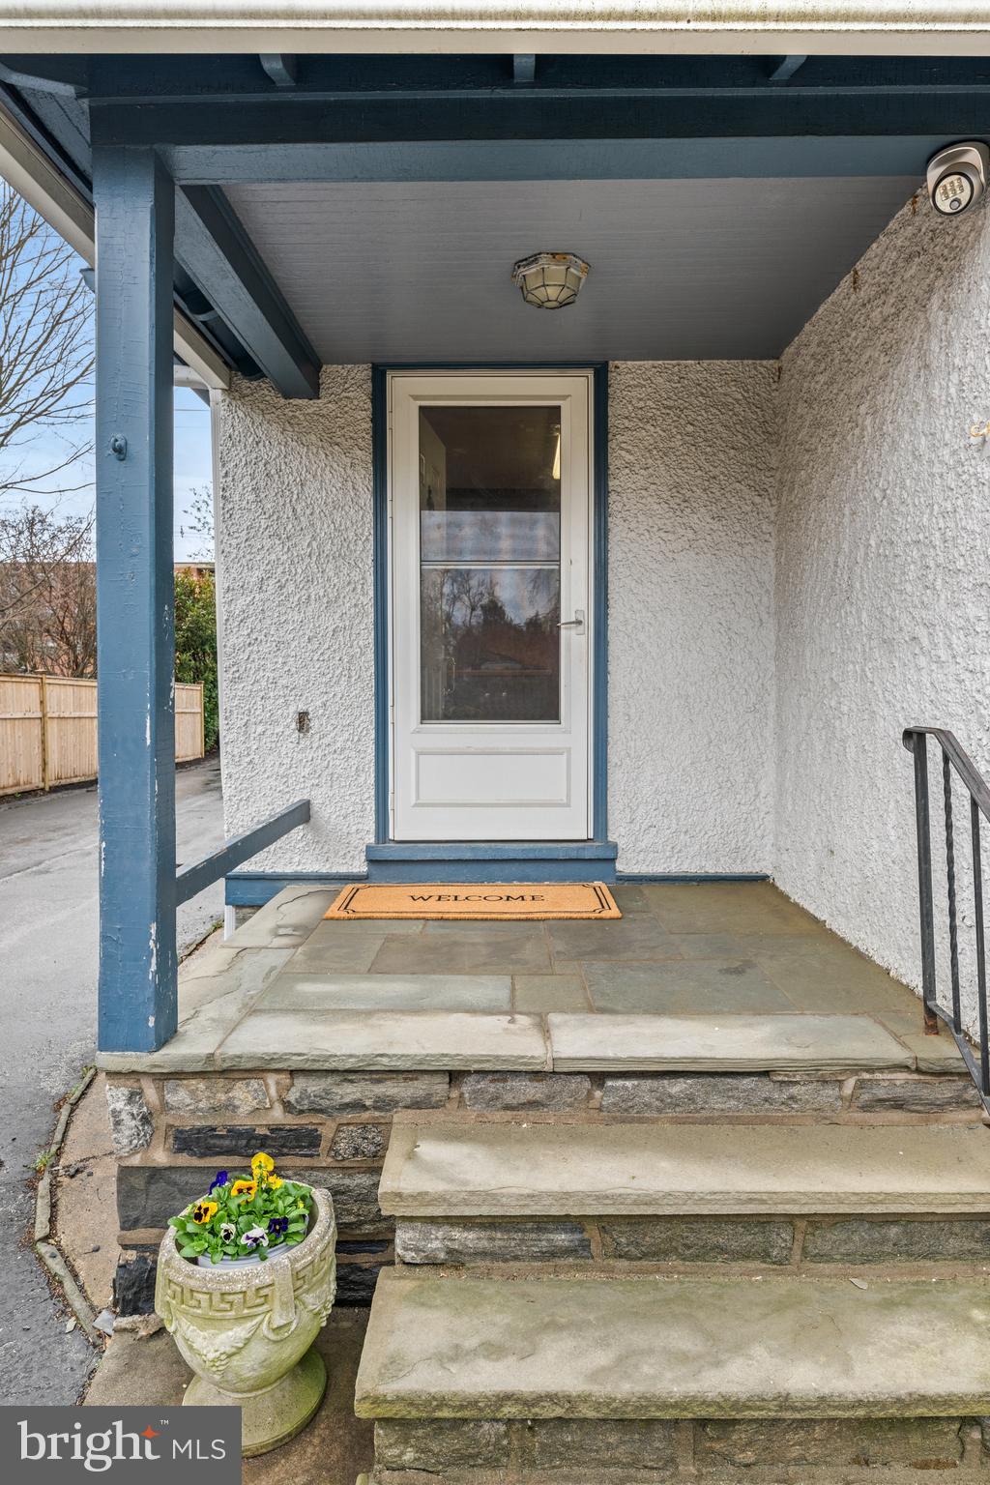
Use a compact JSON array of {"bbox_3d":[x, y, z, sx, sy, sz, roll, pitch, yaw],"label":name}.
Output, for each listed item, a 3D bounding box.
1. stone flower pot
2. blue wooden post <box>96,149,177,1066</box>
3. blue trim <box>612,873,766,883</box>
[{"bbox_3d":[-0.521,1.214,1.763,0.365,0.355,0.365,0,2,1],"label":"stone flower pot"},{"bbox_3d":[-0.849,-0.316,1.969,0.136,2.080,0.130,0,2,1],"label":"blue wooden post"},{"bbox_3d":[0.847,0.581,3.530,0.665,0.050,0.035,0,2,1],"label":"blue trim"}]

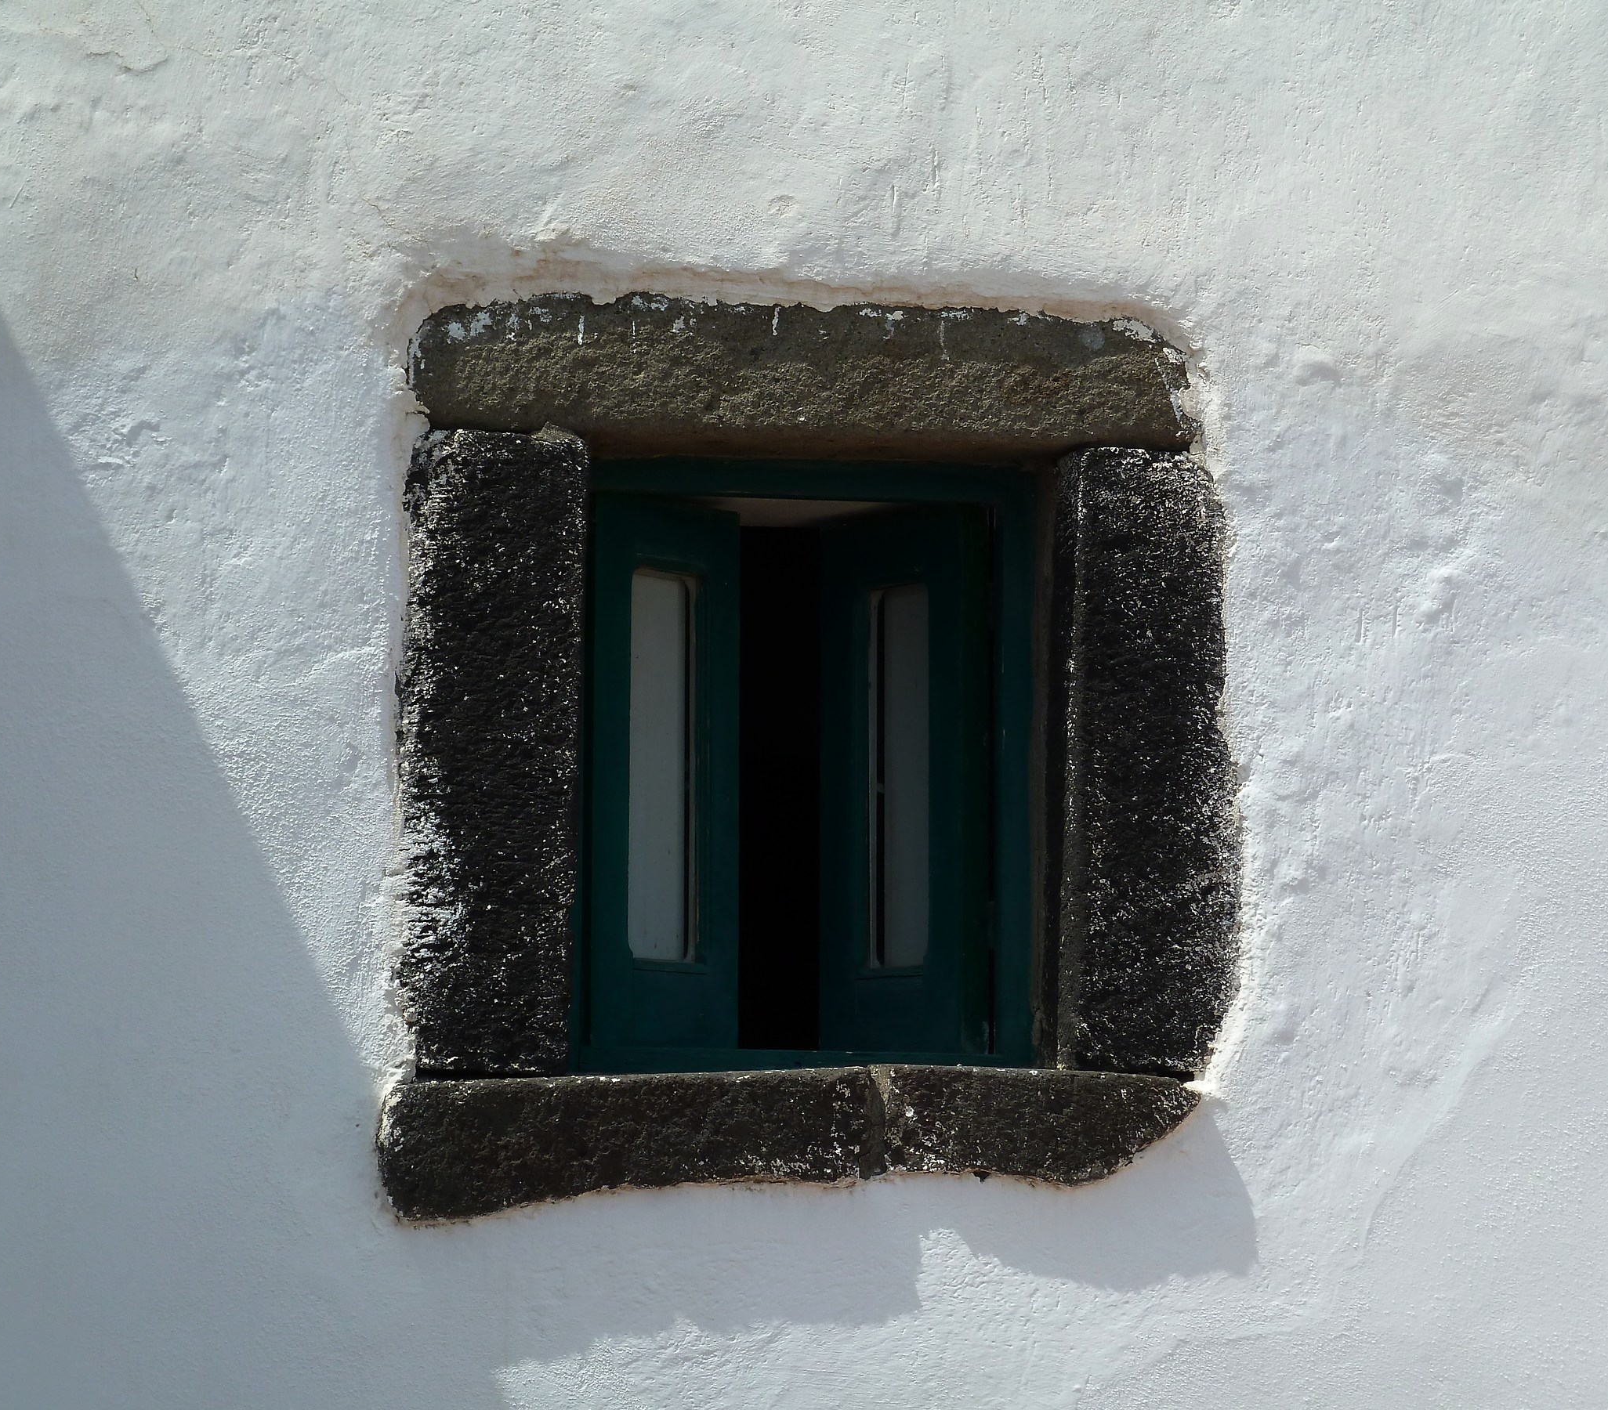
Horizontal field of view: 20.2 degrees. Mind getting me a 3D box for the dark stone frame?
[{"bbox_3d":[-0.003,0.075,5.298,0.992,1.050,0.200,1,-7,-10],"label":"dark stone frame"}]

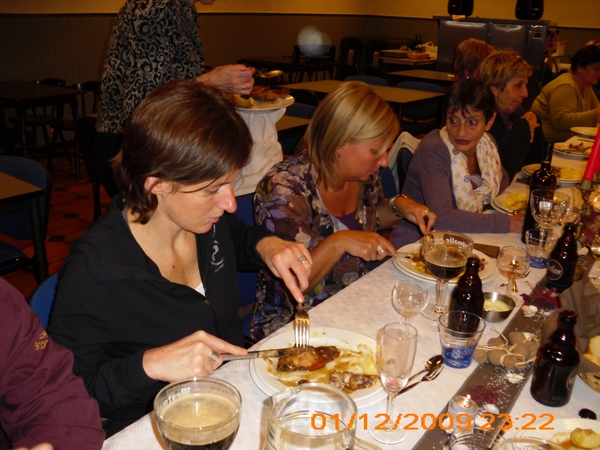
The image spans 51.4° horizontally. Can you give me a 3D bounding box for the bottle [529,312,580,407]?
[{"bbox_3d":[0.452,0.226,1.088,0.069,0.164,0.069,4,19,0],"label":"bottle"}]

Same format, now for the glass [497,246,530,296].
[{"bbox_3d":[0.490,0.122,1.451,0.076,0.130,0.076,4,19,0],"label":"glass"}]

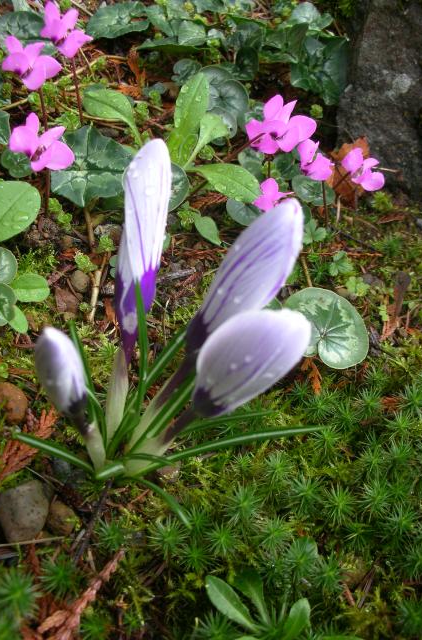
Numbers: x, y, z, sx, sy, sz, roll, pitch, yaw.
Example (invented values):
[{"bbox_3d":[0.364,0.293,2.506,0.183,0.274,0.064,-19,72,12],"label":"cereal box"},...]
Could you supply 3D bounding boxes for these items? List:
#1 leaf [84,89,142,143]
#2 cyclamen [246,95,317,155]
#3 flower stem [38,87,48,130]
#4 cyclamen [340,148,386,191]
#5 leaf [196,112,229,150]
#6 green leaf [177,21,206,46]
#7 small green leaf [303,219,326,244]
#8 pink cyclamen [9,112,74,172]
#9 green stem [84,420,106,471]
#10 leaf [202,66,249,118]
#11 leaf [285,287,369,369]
[{"bbox_3d":[-0.057,-0.117,0.372,0.019,0.006,0.040,-43,76,-14],"label":"leaf"},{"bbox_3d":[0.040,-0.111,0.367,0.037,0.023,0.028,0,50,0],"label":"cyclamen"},{"bbox_3d":[-0.112,-0.141,0.429,0.004,0.033,0.004,-13,51,-10],"label":"flower stem"},{"bbox_3d":[0.078,-0.077,0.330,0.021,0.017,0.016,29,54,24],"label":"cyclamen"},{"bbox_3d":[0.002,-0.114,0.389,0.017,0.006,0.020,42,81,8],"label":"leaf"},{"bbox_3d":[-0.014,-0.206,0.467,0.017,0.006,0.015,44,84,5],"label":"green leaf"},{"bbox_3d":[0.057,-0.048,0.354,0.012,0.005,0.015,2,69,5],"label":"small green leaf"},{"bbox_3d":[-0.082,-0.086,0.312,0.028,0.022,0.022,-29,54,-24],"label":"pink cyclamen"},{"bbox_3d":[-0.041,0.046,0.232,0.006,0.031,0.006,0,51,0],"label":"green stem"},{"bbox_3d":[0.013,-0.146,0.423,0.026,0.007,0.034,9,86,2],"label":"leaf"},{"bbox_3d":[0.048,0.004,0.266,0.034,0.006,0.036,10,76,2],"label":"leaf"}]

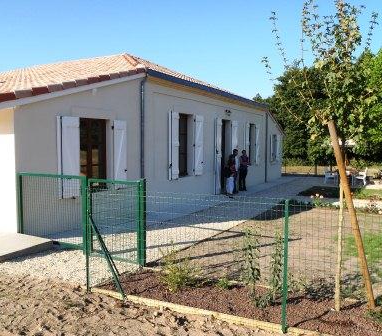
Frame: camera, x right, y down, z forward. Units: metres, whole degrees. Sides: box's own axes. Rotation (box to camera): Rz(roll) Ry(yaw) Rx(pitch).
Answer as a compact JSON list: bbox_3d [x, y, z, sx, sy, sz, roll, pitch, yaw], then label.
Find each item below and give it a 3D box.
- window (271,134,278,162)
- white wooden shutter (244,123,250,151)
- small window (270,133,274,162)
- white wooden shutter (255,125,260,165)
[{"bbox_3d":[4.471,-1.062,19.571,0.100,1.432,0.979,3,5,28],"label":"window"},{"bbox_3d":[2.408,-0.988,15.486,0.060,1.885,0.592,3,5,28],"label":"white wooden shutter"},{"bbox_3d":[4.232,-1.017,18.948,0.060,1.432,0.505,3,5,28],"label":"small window"},{"bbox_3d":[3.110,-1.080,16.811,0.060,1.880,0.556,3,5,28],"label":"white wooden shutter"}]

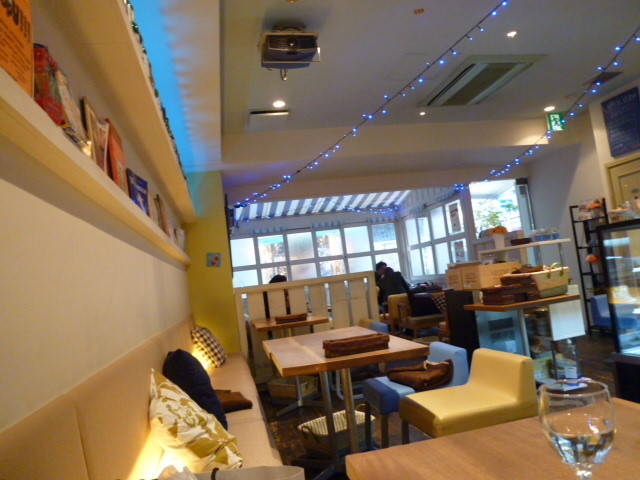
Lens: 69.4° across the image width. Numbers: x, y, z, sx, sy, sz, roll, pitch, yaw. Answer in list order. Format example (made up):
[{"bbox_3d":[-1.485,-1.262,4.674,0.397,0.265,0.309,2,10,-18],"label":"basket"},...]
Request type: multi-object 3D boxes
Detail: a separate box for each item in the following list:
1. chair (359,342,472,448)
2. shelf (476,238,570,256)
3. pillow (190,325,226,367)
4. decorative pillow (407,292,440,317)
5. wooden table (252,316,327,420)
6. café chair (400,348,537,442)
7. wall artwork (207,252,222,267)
[{"bbox_3d":[0.517,0.895,2.490,0.460,0.600,0.420,-6,-5,-12],"label":"chair"},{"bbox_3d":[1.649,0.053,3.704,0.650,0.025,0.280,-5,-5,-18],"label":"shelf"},{"bbox_3d":[-0.925,0.900,3.870,0.120,0.340,0.360,-34,-8,5],"label":"pillow"},{"bbox_3d":[1.469,0.922,6.559,0.430,0.340,0.130,-5,-19,-15],"label":"decorative pillow"},{"bbox_3d":[-0.209,1.040,3.846,0.580,0.710,0.520,-6,-5,-12],"label":"wooden table"},{"bbox_3d":[0.681,0.842,2.098,0.460,0.600,0.410,-6,-5,-12],"label":"café chair"},{"bbox_3d":[-0.988,0.190,4.335,0.127,0.125,0.015,-6,-5,-12],"label":"wall artwork"}]

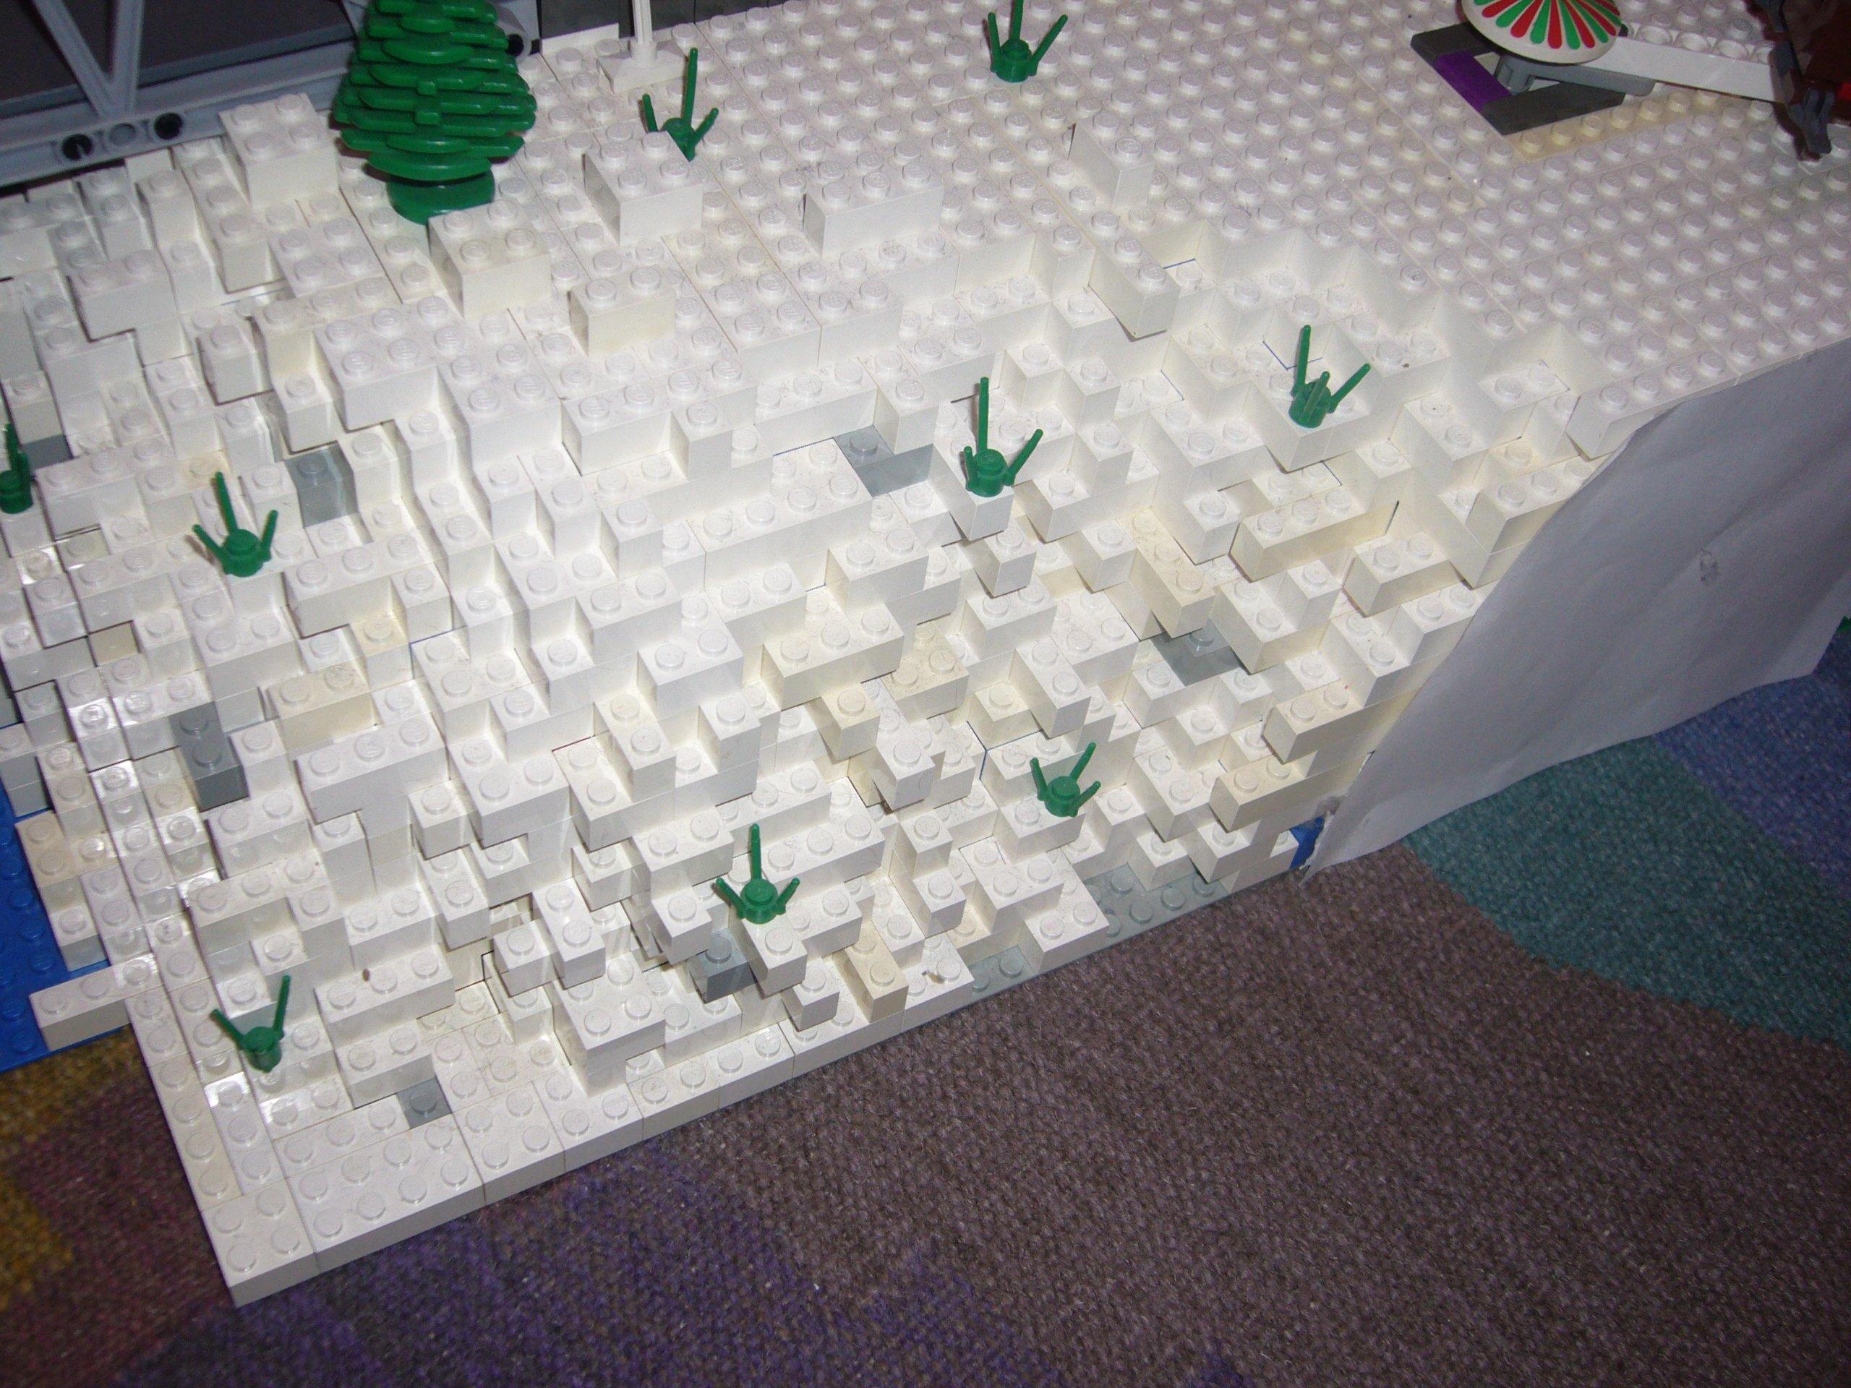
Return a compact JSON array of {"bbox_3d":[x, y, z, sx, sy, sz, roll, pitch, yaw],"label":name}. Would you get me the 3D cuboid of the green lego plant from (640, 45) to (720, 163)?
[{"bbox_3d":[-0.043,-0.106,0.388,0.014,0.018,0.014,14,52,3],"label":"green lego plant"}]

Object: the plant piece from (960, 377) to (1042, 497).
[{"bbox_3d":[0.013,-0.043,0.370,0.013,0.018,0.015,12,52,2],"label":"plant piece"}]

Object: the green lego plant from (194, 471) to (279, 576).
[{"bbox_3d":[-0.120,-0.029,0.367,0.015,0.018,0.013,-25,60,-24],"label":"green lego plant"}]

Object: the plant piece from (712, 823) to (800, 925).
[{"bbox_3d":[-0.031,0.032,0.380,0.015,0.018,0.013,-8,54,-13],"label":"plant piece"}]

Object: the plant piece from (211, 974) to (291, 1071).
[{"bbox_3d":[-0.121,0.060,0.383,0.012,0.018,0.016,12,52,2],"label":"plant piece"}]

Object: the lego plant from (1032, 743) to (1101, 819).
[{"bbox_3d":[0.026,0.018,0.422,0.013,0.018,0.015,4,52,-5],"label":"lego plant"}]

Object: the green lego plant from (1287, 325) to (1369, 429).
[{"bbox_3d":[0.071,-0.055,0.387,0.014,0.018,0.013,27,54,13],"label":"green lego plant"}]

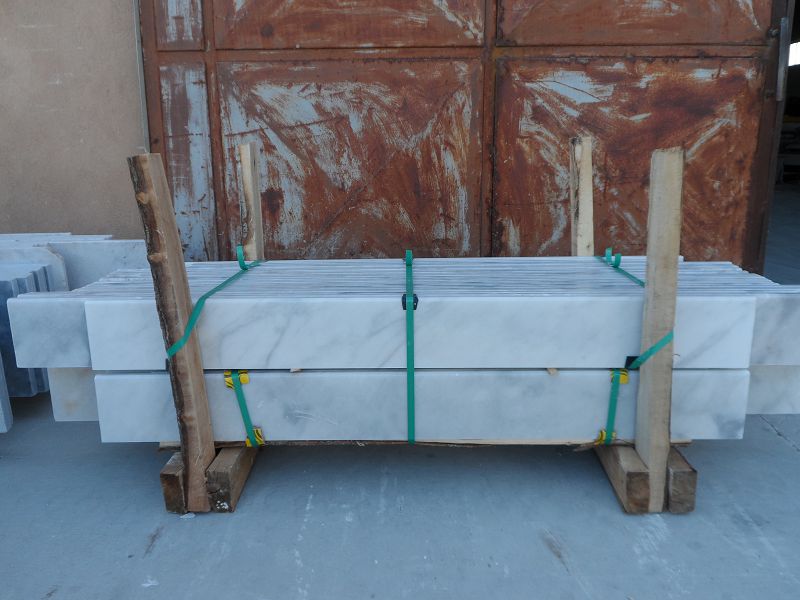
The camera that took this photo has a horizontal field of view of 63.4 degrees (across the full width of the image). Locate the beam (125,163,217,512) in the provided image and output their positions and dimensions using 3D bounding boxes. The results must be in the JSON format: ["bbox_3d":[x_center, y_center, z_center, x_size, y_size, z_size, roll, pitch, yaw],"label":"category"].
[{"bbox_3d":[-0.529,0.087,1.554,0.057,0.850,0.095,-6,9,1],"label":"beam"}]

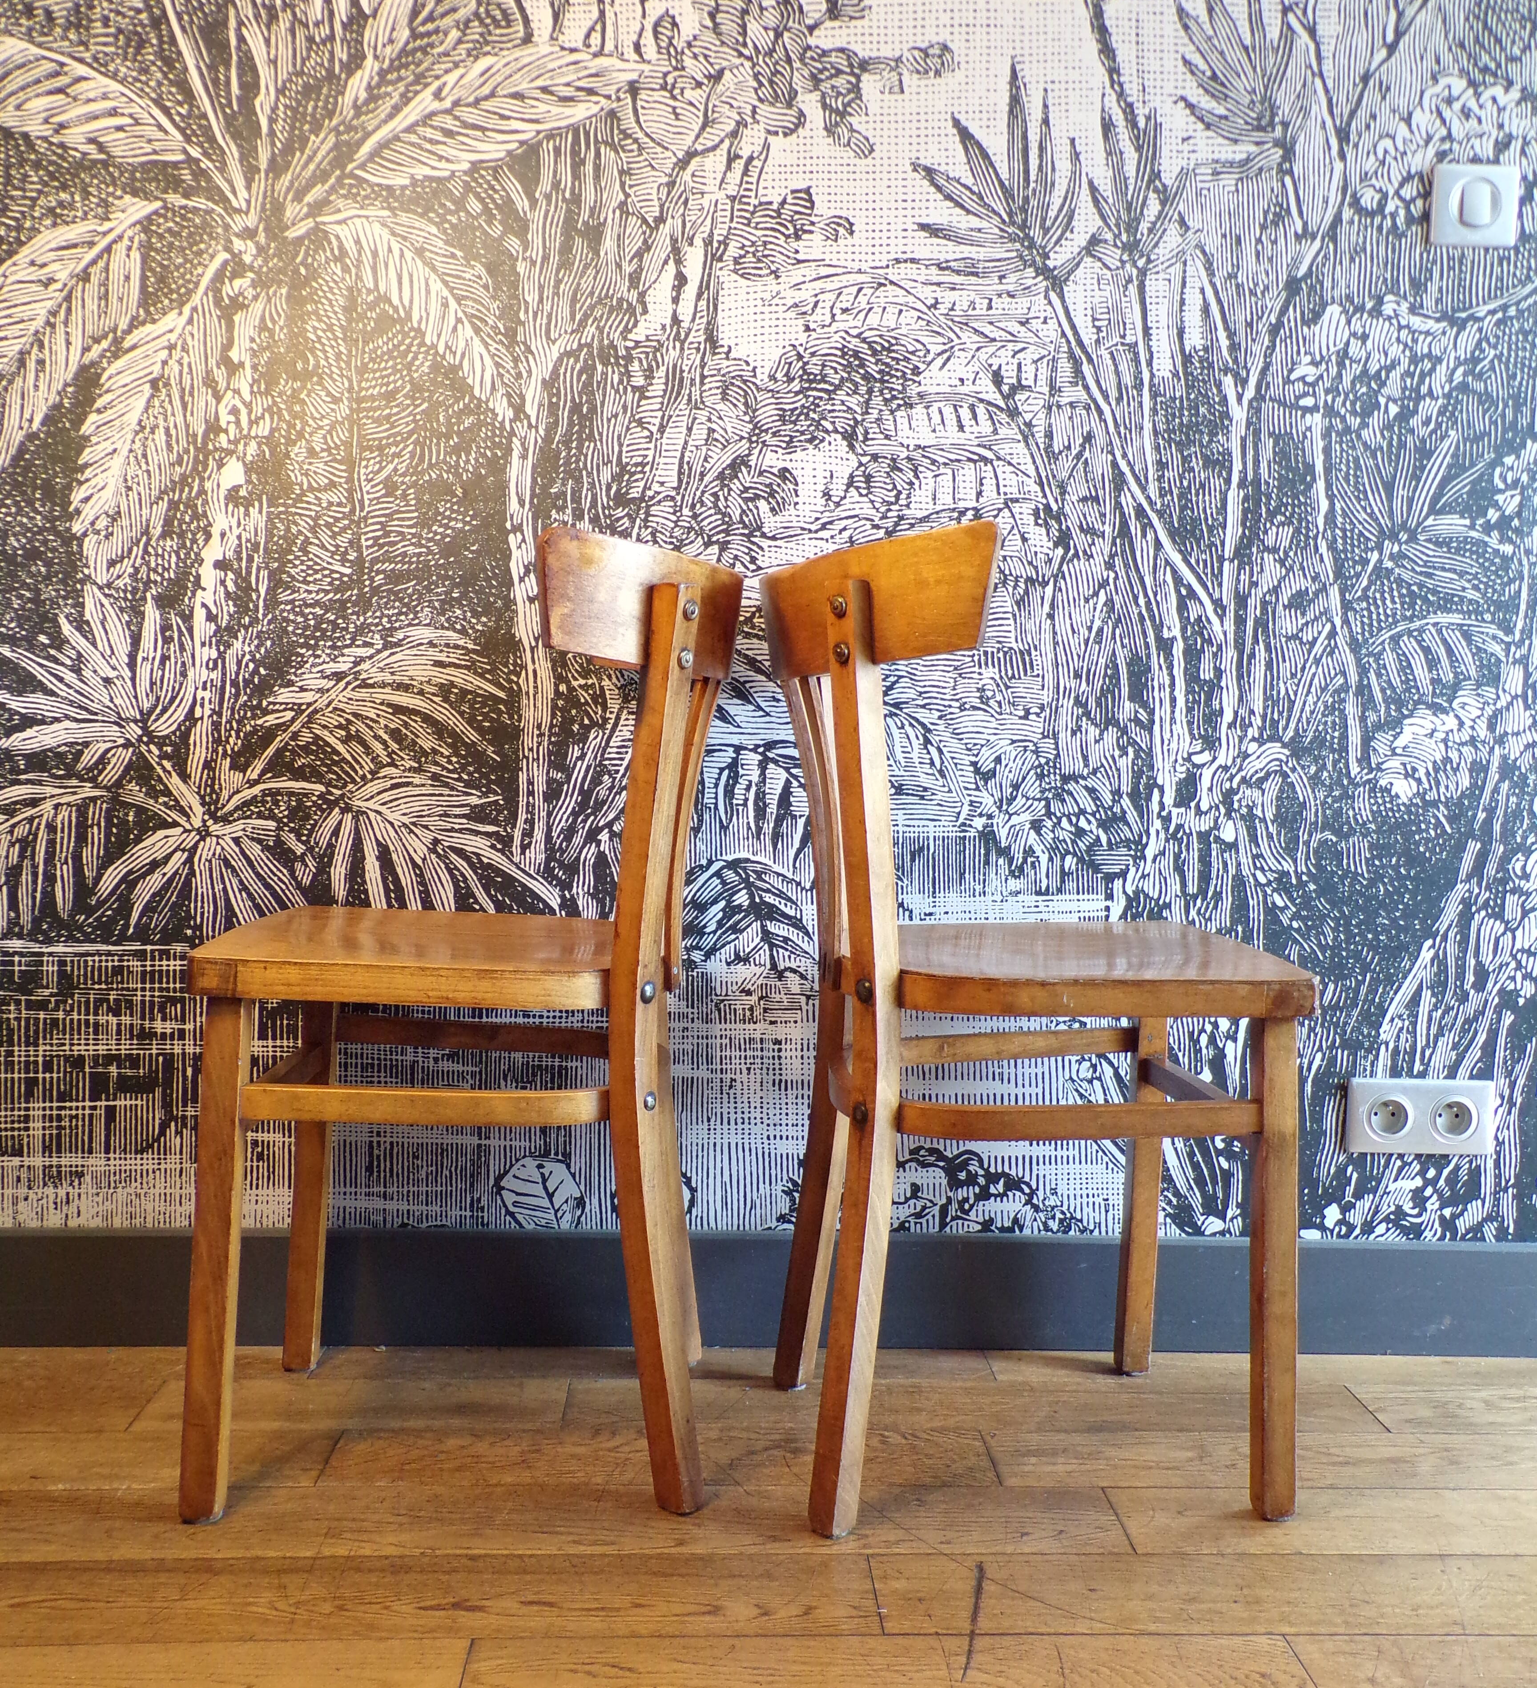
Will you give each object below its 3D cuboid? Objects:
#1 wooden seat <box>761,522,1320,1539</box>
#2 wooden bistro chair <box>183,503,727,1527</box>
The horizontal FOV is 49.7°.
[{"bbox_3d":[0.214,0.148,1.520,0.450,0.820,0.390,1,4,-7],"label":"wooden seat"},{"bbox_3d":[-0.255,0.141,1.512,0.450,0.815,0.390,1,4,-2],"label":"wooden bistro chair"}]

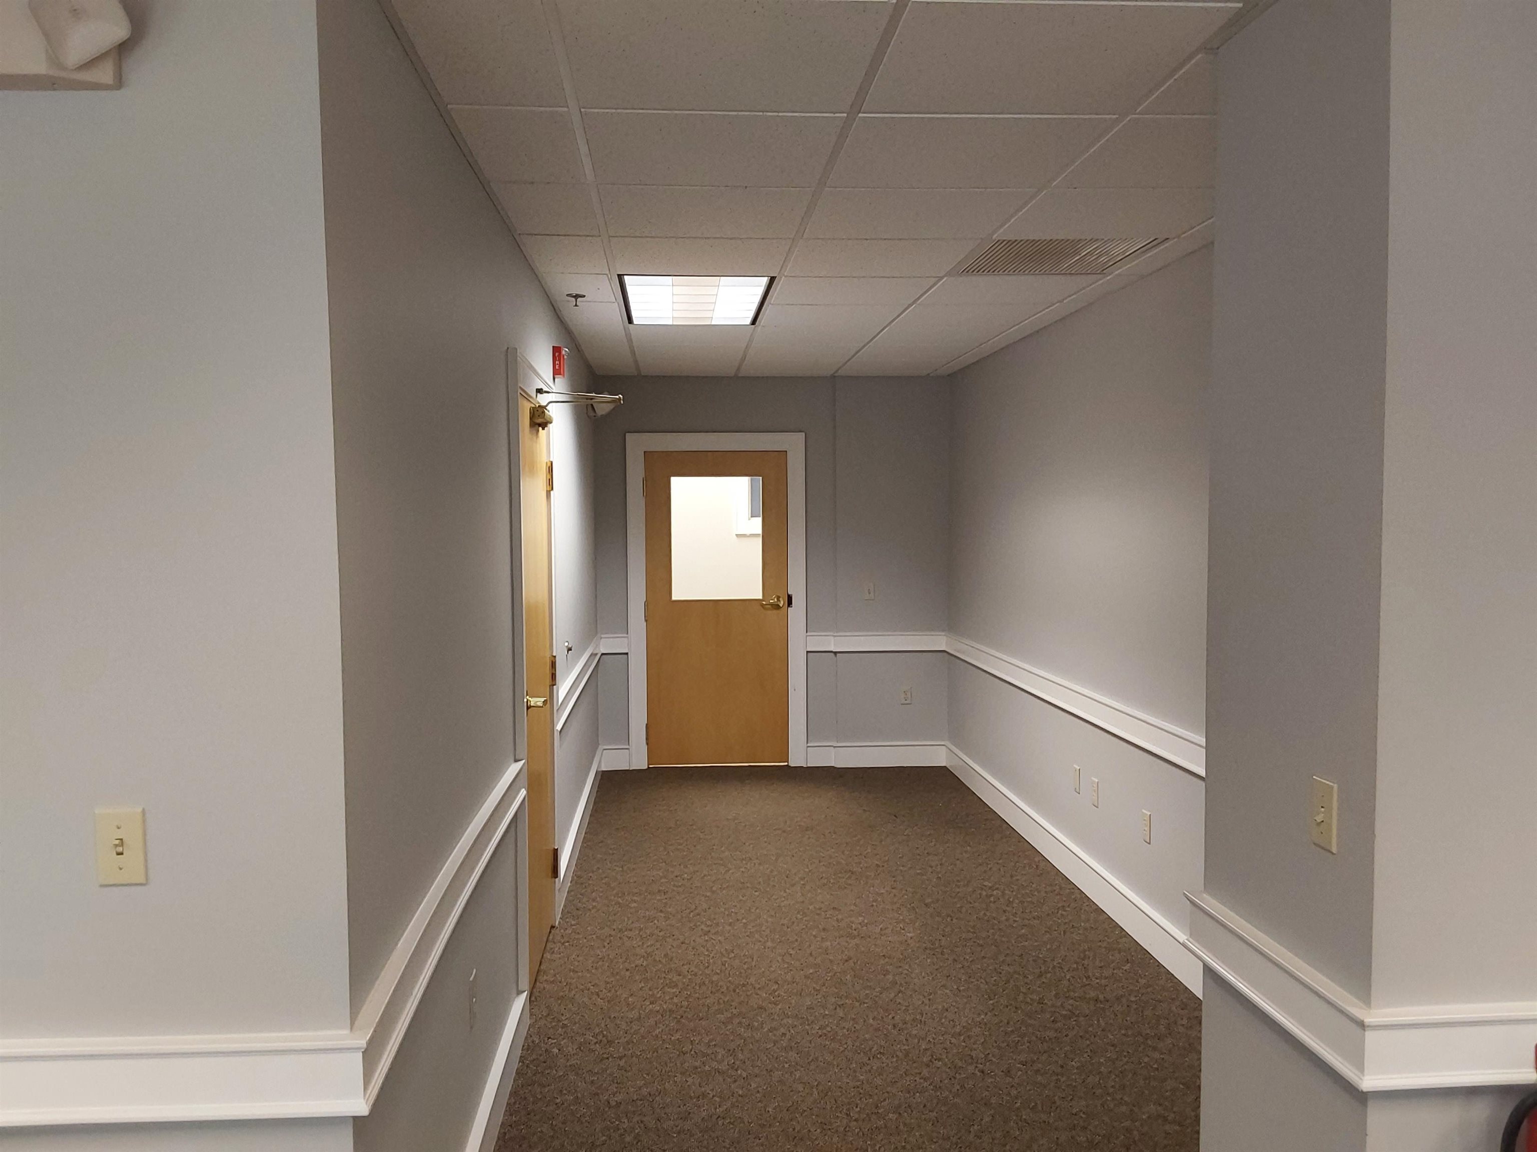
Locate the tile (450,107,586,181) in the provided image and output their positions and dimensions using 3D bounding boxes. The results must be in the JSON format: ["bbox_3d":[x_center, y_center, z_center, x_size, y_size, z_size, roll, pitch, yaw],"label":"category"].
[{"bbox_3d":[-0.589,-1.033,3.002,0.282,0.020,0.602,-1,3,-4],"label":"tile"}]

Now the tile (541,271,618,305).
[{"bbox_3d":[-0.732,-1.121,4.837,0.272,0.022,0.600,-1,3,-4],"label":"tile"}]

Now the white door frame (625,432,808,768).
[{"bbox_3d":[-0.326,0.161,7.989,1.141,2.150,0.130,-1,3,-4],"label":"white door frame"}]

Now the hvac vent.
[{"bbox_3d":[0.994,-1.110,4.343,0.560,0.030,0.575,-1,3,-4],"label":"hvac vent"}]

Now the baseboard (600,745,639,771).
[{"bbox_3d":[-0.961,1.162,7.930,0.211,0.158,0.020,-1,3,-4],"label":"baseboard"}]

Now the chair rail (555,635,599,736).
[{"bbox_3d":[-0.970,0.505,6.466,0.030,0.126,2.840,-1,3,-4],"label":"chair rail"}]

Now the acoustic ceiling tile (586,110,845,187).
[{"bbox_3d":[-0.141,-1.037,3.035,0.602,0.020,0.602,-1,3,-4],"label":"acoustic ceiling tile"}]

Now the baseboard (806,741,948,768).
[{"bbox_3d":[0.703,1.152,8.053,0.896,0.150,0.030,-1,3,-4],"label":"baseboard"}]

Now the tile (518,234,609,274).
[{"bbox_3d":[-0.685,-1.093,4.226,0.272,0.022,0.600,-1,3,-4],"label":"tile"}]

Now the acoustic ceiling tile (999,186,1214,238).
[{"bbox_3d":[1.034,-1.086,3.745,0.600,0.022,0.600,-1,3,-4],"label":"acoustic ceiling tile"}]

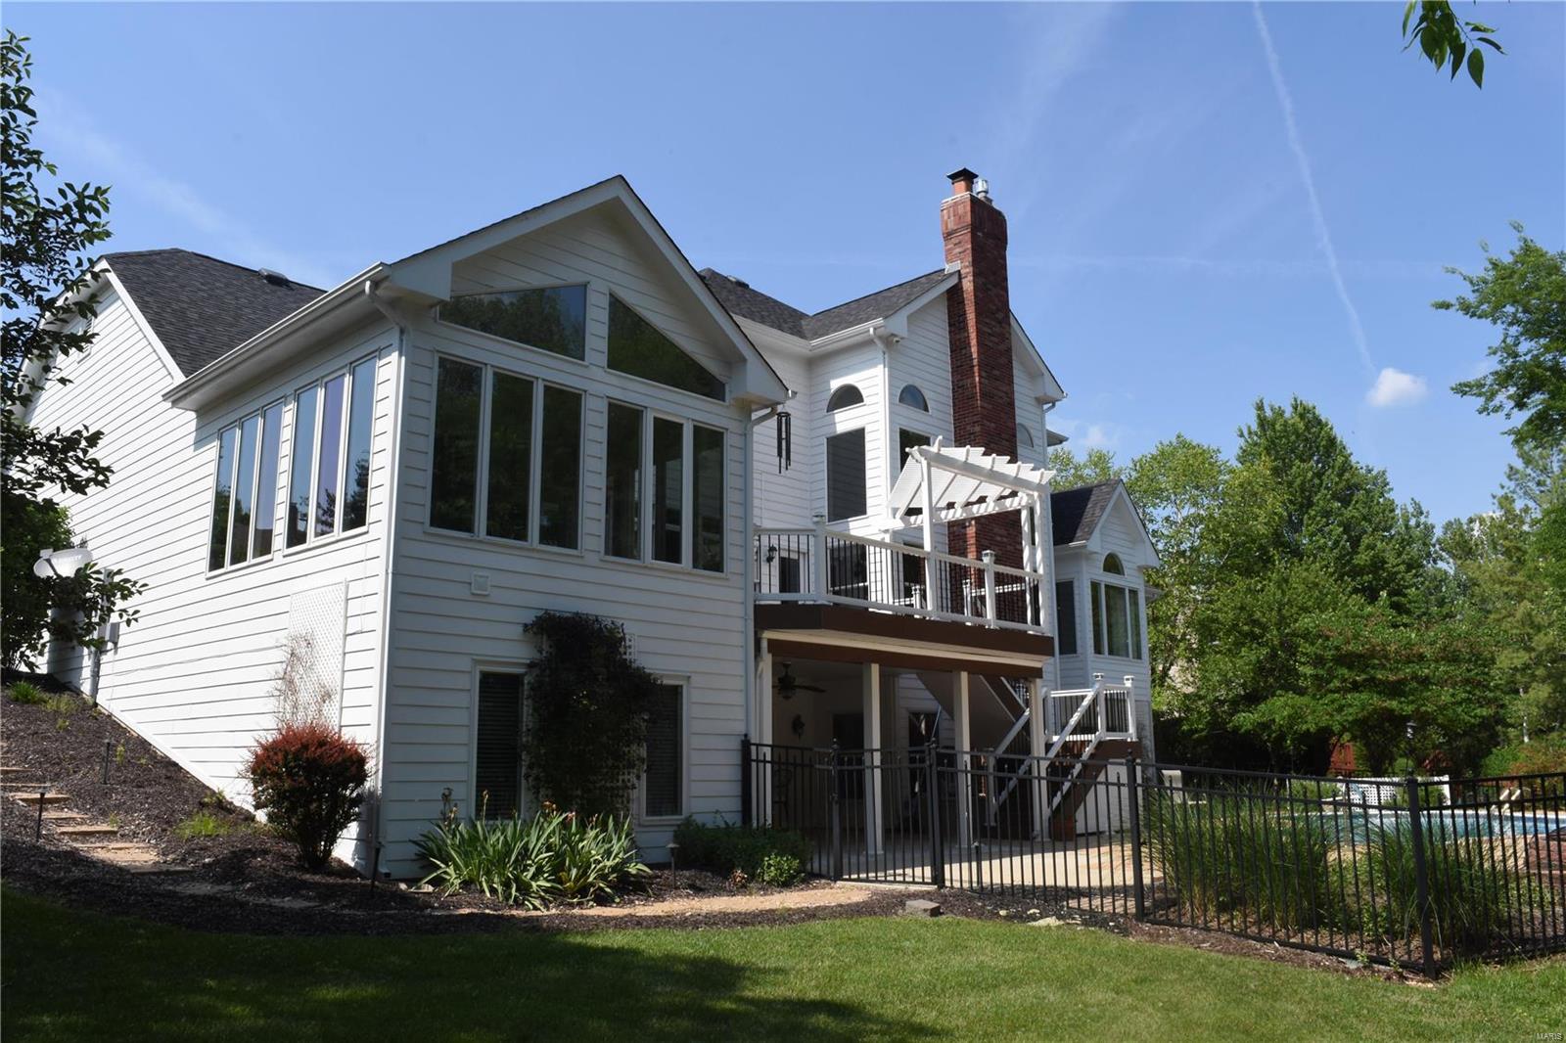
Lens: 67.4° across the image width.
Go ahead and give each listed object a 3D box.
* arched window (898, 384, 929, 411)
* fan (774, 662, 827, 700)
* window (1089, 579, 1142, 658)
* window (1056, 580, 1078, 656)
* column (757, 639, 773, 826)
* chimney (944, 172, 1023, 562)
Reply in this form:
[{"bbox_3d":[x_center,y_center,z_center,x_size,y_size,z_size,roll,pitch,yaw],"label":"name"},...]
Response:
[{"bbox_3d":[2.435,-2.289,21.776,0.111,0.482,0.945,-11,-16,43],"label":"arched window"},{"bbox_3d":[0.065,2.421,17.826,1.306,0.573,1.306,-11,-16,43],"label":"fan"},{"bbox_3d":[8.084,2.430,28.345,0.121,1.789,2.372,-11,-16,43],"label":"window"},{"bbox_3d":[6.615,2.305,27.710,0.724,1.749,0.121,-11,-16,43],"label":"window"},{"bbox_3d":[-0.220,2.731,14.187,0.166,2.593,0.166,-11,-16,43],"label":"column"},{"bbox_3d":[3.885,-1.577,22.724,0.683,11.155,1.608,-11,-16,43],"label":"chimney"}]

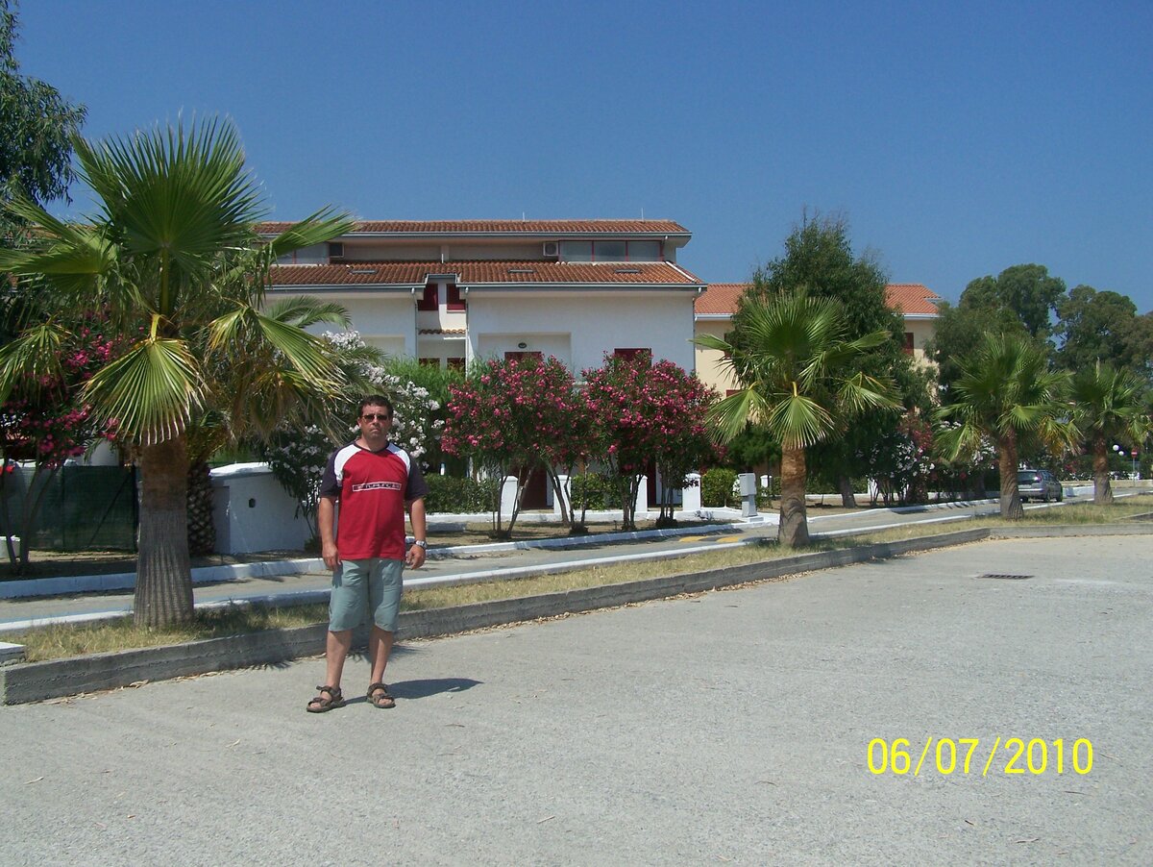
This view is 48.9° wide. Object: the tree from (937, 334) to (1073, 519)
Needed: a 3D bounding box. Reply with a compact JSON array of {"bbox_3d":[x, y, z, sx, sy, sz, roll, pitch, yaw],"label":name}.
[{"bbox_3d":[9.076,-0.163,26.800,2.800,3.850,2.800,0,-1,0],"label":"tree"}]

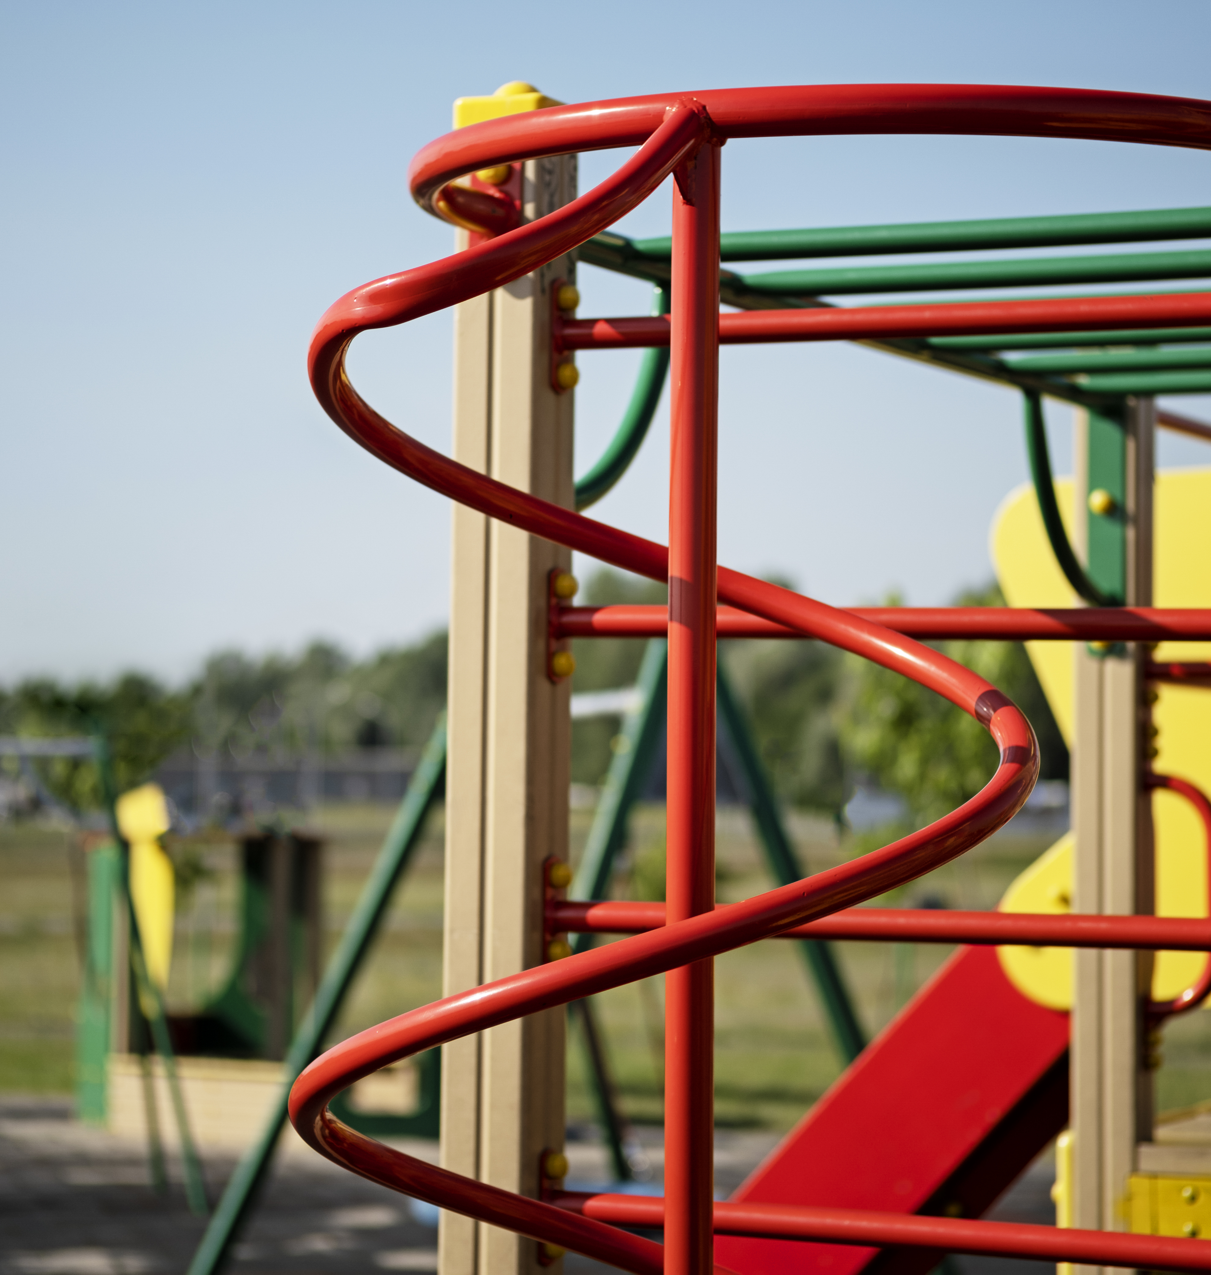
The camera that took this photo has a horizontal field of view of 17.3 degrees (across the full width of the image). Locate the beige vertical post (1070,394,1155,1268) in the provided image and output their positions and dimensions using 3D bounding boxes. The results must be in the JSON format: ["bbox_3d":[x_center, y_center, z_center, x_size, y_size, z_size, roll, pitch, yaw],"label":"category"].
[{"bbox_3d":[0.804,0.677,6.345,0.100,2.390,0.100,0,-2,28],"label":"beige vertical post"}]

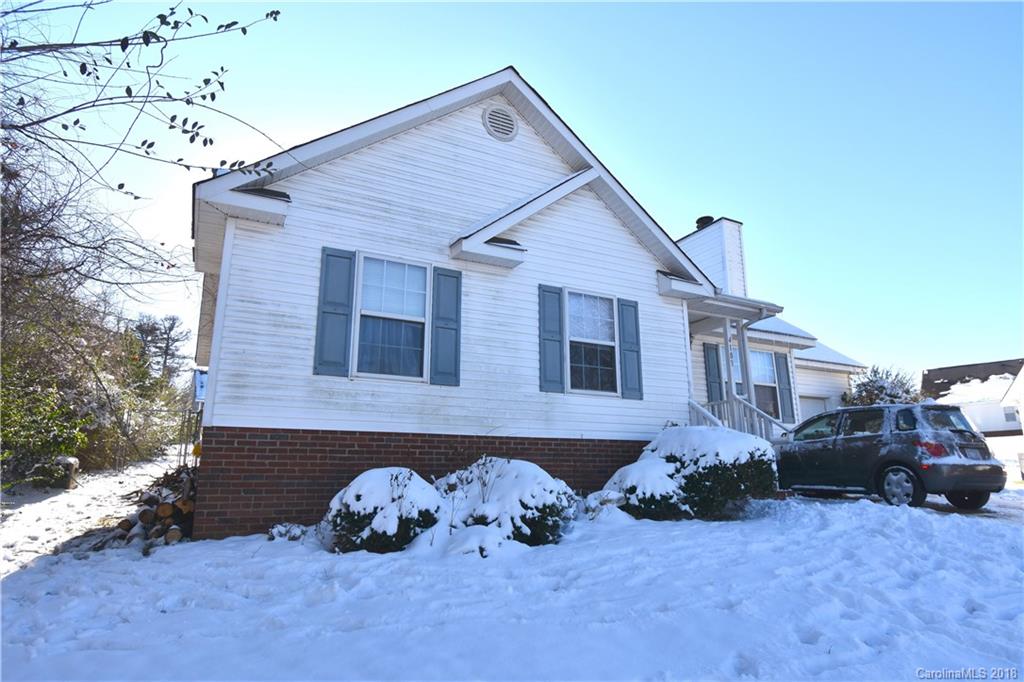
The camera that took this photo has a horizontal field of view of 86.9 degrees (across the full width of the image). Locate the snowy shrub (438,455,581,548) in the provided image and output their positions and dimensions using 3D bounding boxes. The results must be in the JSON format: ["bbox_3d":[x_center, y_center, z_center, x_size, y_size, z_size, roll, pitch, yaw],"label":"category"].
[{"bbox_3d":[-0.035,1.619,5.590,1.350,0.820,1.250,0,-13,0],"label":"snowy shrub"}]

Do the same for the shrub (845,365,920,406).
[{"bbox_3d":[8.725,1.898,12.861,1.700,2.600,1.700,7,-14,-27],"label":"shrub"}]

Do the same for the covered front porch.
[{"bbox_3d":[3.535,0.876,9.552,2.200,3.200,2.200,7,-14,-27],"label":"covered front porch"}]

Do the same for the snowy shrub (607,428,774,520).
[{"bbox_3d":[2.115,1.593,6.692,2.150,1.070,1.350,7,-14,-27],"label":"snowy shrub"}]

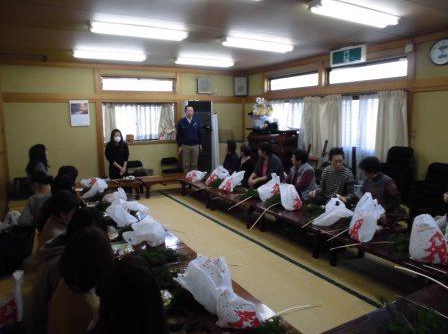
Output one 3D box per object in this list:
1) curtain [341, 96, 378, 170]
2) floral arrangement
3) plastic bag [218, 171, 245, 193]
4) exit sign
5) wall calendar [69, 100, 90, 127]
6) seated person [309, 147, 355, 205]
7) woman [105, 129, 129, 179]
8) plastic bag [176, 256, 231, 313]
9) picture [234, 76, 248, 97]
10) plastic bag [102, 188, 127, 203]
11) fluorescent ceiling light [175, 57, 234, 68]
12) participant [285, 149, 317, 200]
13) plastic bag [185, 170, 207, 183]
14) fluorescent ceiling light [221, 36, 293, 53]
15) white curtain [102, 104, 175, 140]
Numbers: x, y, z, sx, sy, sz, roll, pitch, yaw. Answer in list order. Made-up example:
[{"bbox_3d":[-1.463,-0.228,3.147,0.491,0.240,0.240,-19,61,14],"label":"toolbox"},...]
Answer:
[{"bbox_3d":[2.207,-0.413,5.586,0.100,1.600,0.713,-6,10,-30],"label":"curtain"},{"bbox_3d":[0.885,-1.404,7.778,0.450,0.420,0.400,4,10,28],"label":"floral arrangement"},{"bbox_3d":[0.112,0.241,5.324,0.360,0.310,0.340,7,12,42],"label":"plastic bag"},{"bbox_3d":[2.192,-1.933,5.929,0.090,0.270,0.710,-6,10,-30],"label":"exit sign"},{"bbox_3d":[-2.971,-1.103,6.929,0.370,0.540,0.015,-6,10,-31],"label":"wall calendar"},{"bbox_3d":[1.365,0.308,4.170,0.500,1.060,0.620,4,10,30],"label":"seated person"},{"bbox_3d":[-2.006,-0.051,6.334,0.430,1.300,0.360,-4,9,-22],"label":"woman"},{"bbox_3d":[-0.139,0.753,2.198,0.310,0.250,0.420,-6,10,-31],"label":"plastic bag"},{"bbox_3d":[0.455,-2.094,8.750,0.370,0.510,0.040,1,9,13],"label":"picture"},{"bbox_3d":[-1.501,0.359,4.581,0.280,0.200,0.240,-6,10,-30],"label":"plastic bag"},{"bbox_3d":[-0.375,-1.968,6.412,1.230,0.100,0.220,-6,10,-30],"label":"fluorescent ceiling light"},{"bbox_3d":[1.092,0.237,4.843,0.560,0.950,0.460,-2,9,-8],"label":"participant"},{"bbox_3d":[-0.502,0.173,5.929,0.340,0.200,0.260,1,9,11],"label":"plastic bag"},{"bbox_3d":[0.512,-1.813,5.058,1.250,0.110,0.260,-6,10,-31],"label":"fluorescent ceiling light"},{"bbox_3d":[-1.896,-1.000,7.684,1.660,0.890,0.120,-6,10,-30],"label":"white curtain"}]

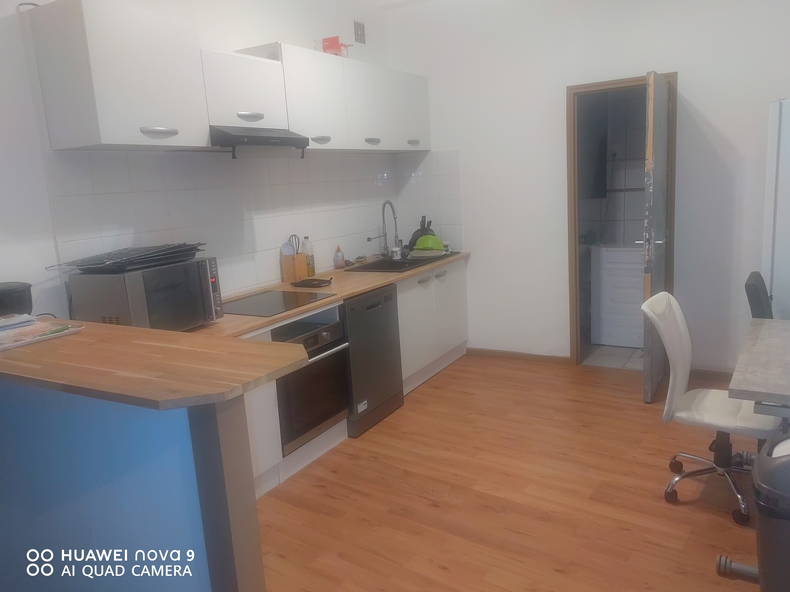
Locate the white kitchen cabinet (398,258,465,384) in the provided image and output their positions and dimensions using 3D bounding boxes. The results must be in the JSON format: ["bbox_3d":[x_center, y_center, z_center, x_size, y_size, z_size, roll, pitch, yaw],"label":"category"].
[{"bbox_3d":[0.047,0.141,4.648,0.565,0.680,1.050,3,12,31],"label":"white kitchen cabinet"}]

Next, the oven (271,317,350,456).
[{"bbox_3d":[-0.654,0.459,3.429,0.560,0.588,0.590,3,12,31],"label":"oven"}]

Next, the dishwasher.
[{"bbox_3d":[-0.374,0.372,3.952,0.605,0.815,0.605,3,12,31],"label":"dishwasher"}]

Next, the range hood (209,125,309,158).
[{"bbox_3d":[-0.838,-0.838,3.395,0.460,0.160,0.595,3,12,31],"label":"range hood"}]

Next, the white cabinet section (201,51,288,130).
[{"bbox_3d":[-0.892,-1.039,3.223,0.340,0.345,0.598,2,12,29],"label":"white cabinet section"}]

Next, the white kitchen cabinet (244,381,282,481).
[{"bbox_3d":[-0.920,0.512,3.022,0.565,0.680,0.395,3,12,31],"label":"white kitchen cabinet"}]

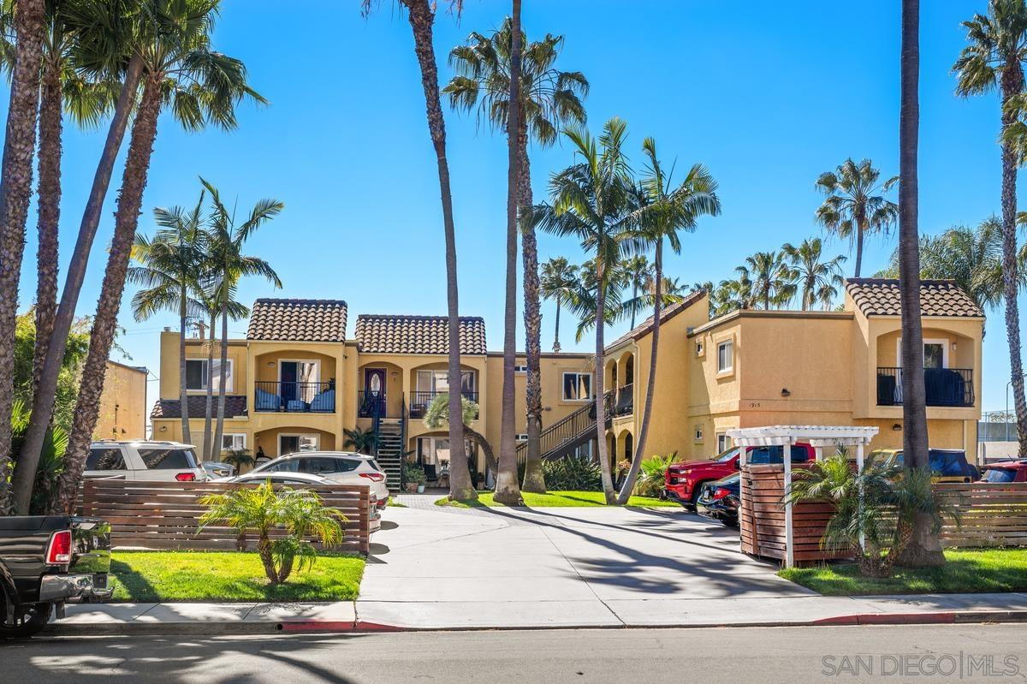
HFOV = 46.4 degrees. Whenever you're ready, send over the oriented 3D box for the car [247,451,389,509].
[{"bbox_3d":[-5.225,3.439,28.387,4.520,1.680,1.840,1,-5,-5],"label":"car"}]

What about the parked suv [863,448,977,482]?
[{"bbox_3d":[9.938,3.679,31.098,3.900,1.780,1.700,1,-5,-5],"label":"parked suv"}]

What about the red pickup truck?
[{"bbox_3d":[7.600,3.962,35.200,5.850,1.930,2.060,1,-3,-8],"label":"red pickup truck"}]

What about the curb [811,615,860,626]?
[{"bbox_3d":[4.159,3.600,15.500,0.630,0.130,0.200,1,-5,-5],"label":"curb"}]

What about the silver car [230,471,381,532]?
[{"bbox_3d":[-5.085,3.263,23.600,4.750,1.460,1.830,1,-3,-2],"label":"silver car"}]

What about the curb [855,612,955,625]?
[{"bbox_3d":[5.100,3.601,15.600,1.280,0.150,0.200,1,-5,-5],"label":"curb"}]

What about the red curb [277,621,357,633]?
[{"bbox_3d":[-2.526,3.659,15.400,1.020,0.140,0.180,1,-3,-7],"label":"red curb"}]

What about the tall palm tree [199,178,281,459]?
[{"bbox_3d":[-9.302,-0.264,41.000,2.900,10.700,2.900,1,-3,-7],"label":"tall palm tree"}]

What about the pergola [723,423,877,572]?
[{"bbox_3d":[4.980,2.648,20.700,2.050,2.350,1.800,1,-3,-21],"label":"pergola"}]

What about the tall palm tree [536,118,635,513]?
[{"bbox_3d":[2.306,-0.986,37.300,3.100,12.000,3.100,1,-3,-7],"label":"tall palm tree"}]

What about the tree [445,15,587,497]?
[{"bbox_3d":[0.058,-3.492,45.214,5.440,18.340,5.440,1,-5,-5],"label":"tree"}]

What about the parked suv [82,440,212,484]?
[{"bbox_3d":[-10.061,3.316,29.000,5.200,1.940,2.020,1,-3,-6],"label":"parked suv"}]

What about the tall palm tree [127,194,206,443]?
[{"bbox_3d":[-12.091,0.020,41.337,2.800,10.380,2.800,1,-5,-5],"label":"tall palm tree"}]

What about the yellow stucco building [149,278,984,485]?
[{"bbox_3d":[-0.258,2.032,45.835,27.280,7.174,21.599,1,-5,-5],"label":"yellow stucco building"}]

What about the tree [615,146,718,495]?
[{"bbox_3d":[5.045,-0.707,39.129,3.430,11.860,3.200,1,-5,-5],"label":"tree"}]

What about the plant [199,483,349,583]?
[{"bbox_3d":[-3.740,2.930,18.464,2.220,1.560,2.100,1,-5,-5],"label":"plant"}]

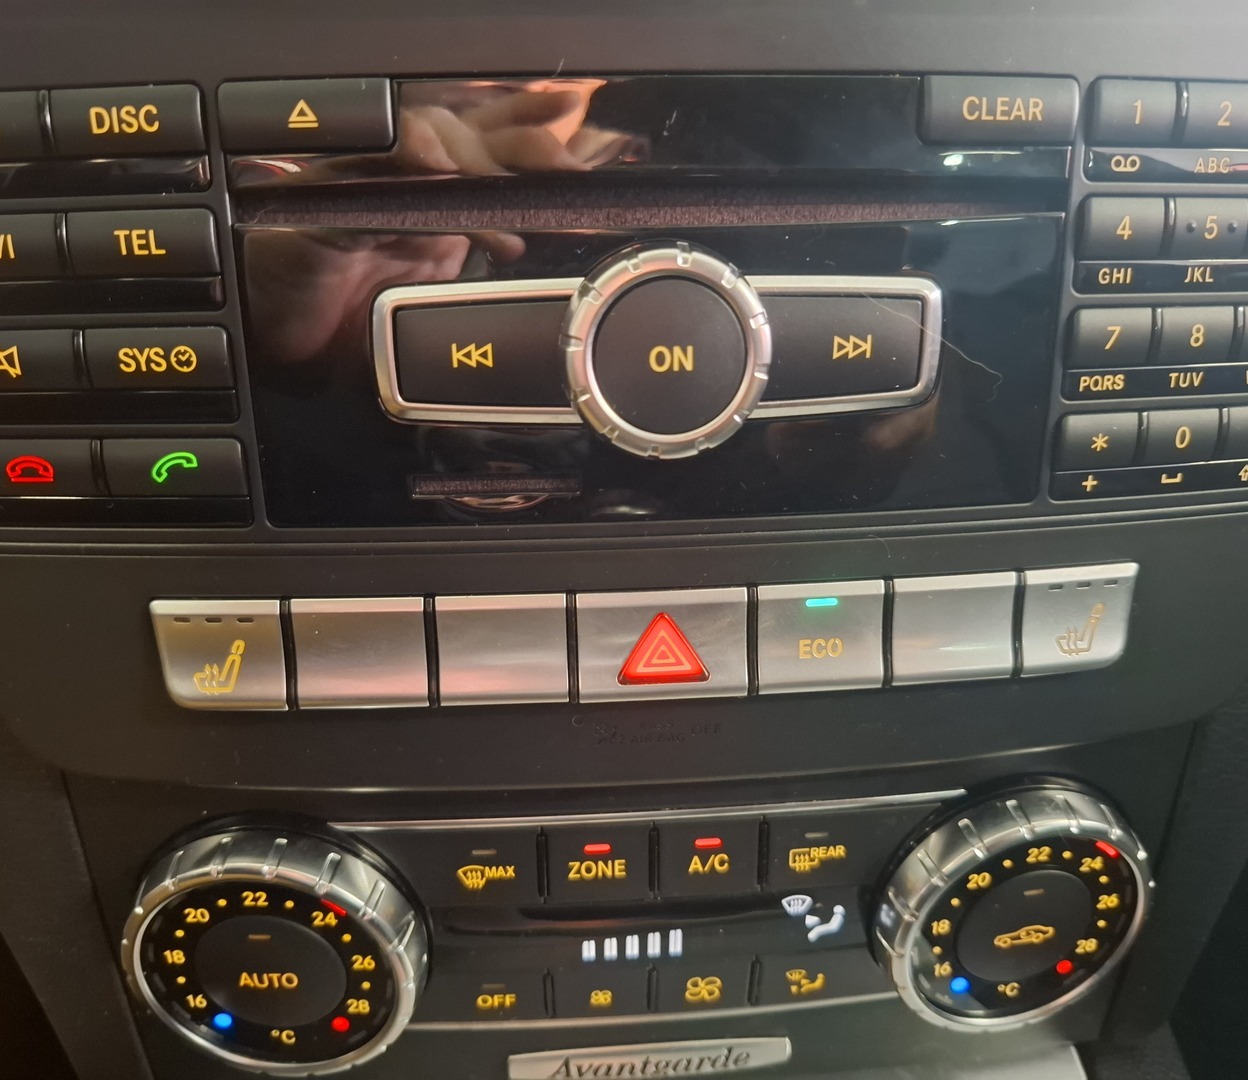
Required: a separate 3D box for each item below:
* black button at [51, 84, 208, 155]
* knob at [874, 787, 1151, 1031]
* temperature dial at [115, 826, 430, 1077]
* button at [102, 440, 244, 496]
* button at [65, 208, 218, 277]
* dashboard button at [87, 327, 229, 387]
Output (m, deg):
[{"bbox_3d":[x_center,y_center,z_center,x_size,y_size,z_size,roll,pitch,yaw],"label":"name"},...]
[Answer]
[{"bbox_3d":[-0.073,-0.062,0.143,0.023,0.009,0.007,0,15,4],"label":"black button"},{"bbox_3d":[0.080,0.077,0.196,0.057,0.057,0.010,-5,25,-9],"label":"knob"},{"bbox_3d":[-0.068,0.082,0.187,0.057,0.057,0.010,0,24,2],"label":"temperature dial"},{"bbox_3d":[-0.072,-0.012,0.156,0.023,0.009,0.007,0,15,4],"label":"button"},{"bbox_3d":[-0.072,-0.045,0.148,0.024,0.010,0.007,0,15,4],"label":"button"},{"bbox_3d":[-0.071,-0.029,0.148,0.022,0.009,0.006,0,16,2],"label":"dashboard button"}]

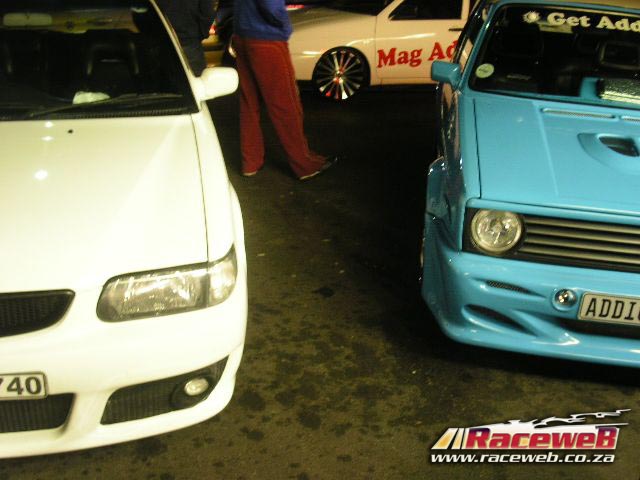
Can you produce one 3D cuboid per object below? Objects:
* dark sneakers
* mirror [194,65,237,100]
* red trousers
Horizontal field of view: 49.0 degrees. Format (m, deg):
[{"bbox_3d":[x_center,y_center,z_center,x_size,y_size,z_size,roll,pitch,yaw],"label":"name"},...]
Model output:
[{"bbox_3d":[-0.004,-0.506,4.859,0.300,0.115,0.115,-16,31,-31],"label":"dark sneakers"},{"bbox_3d":[-0.474,-0.728,3.237,0.200,0.140,0.110,-3,26,-7],"label":"mirror"},{"bbox_3d":[-0.261,-0.910,4.685,0.500,0.980,0.400,10,28,18],"label":"red trousers"}]

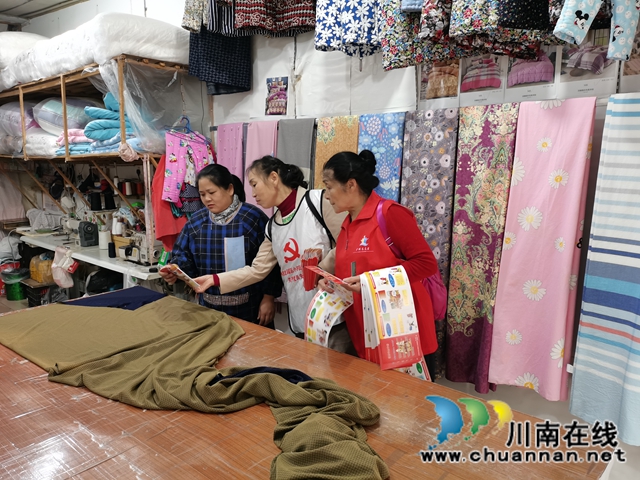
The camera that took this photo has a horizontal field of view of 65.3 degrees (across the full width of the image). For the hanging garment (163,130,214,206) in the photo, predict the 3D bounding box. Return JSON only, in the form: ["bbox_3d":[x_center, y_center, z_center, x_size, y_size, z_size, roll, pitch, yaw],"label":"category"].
[{"bbox_3d":[-0.935,-0.508,3.550,0.360,0.530,0.140,-5,10,-26],"label":"hanging garment"}]

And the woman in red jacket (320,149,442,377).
[{"bbox_3d":[0.225,0.416,2.071,0.440,1.570,0.500,-6,11,-33],"label":"woman in red jacket"}]

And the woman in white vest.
[{"bbox_3d":[-0.200,0.400,2.271,0.600,1.540,0.540,8,12,41],"label":"woman in white vest"}]

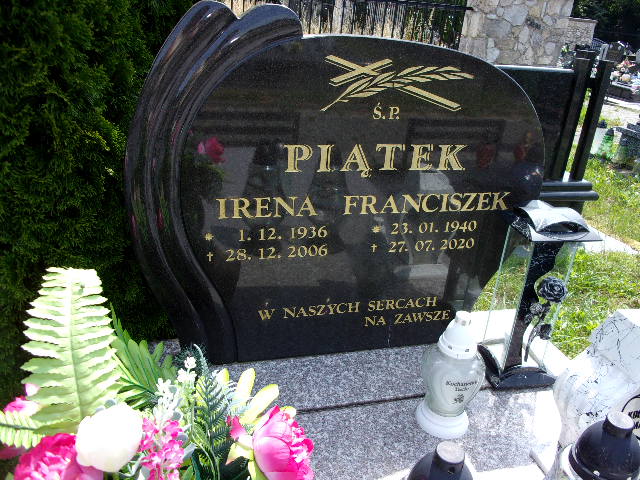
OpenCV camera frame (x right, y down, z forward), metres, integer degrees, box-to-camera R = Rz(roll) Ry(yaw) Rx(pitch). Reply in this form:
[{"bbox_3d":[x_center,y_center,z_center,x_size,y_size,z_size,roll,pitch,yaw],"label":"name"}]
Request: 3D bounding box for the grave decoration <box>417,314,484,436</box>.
[{"bbox_3d":[0.300,0.296,1.179,0.136,0.293,0.125,3,24,-1],"label":"grave decoration"}]

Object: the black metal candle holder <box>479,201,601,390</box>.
[{"bbox_3d":[0.557,0.138,1.353,0.169,0.473,0.169,1,24,-6],"label":"black metal candle holder"}]

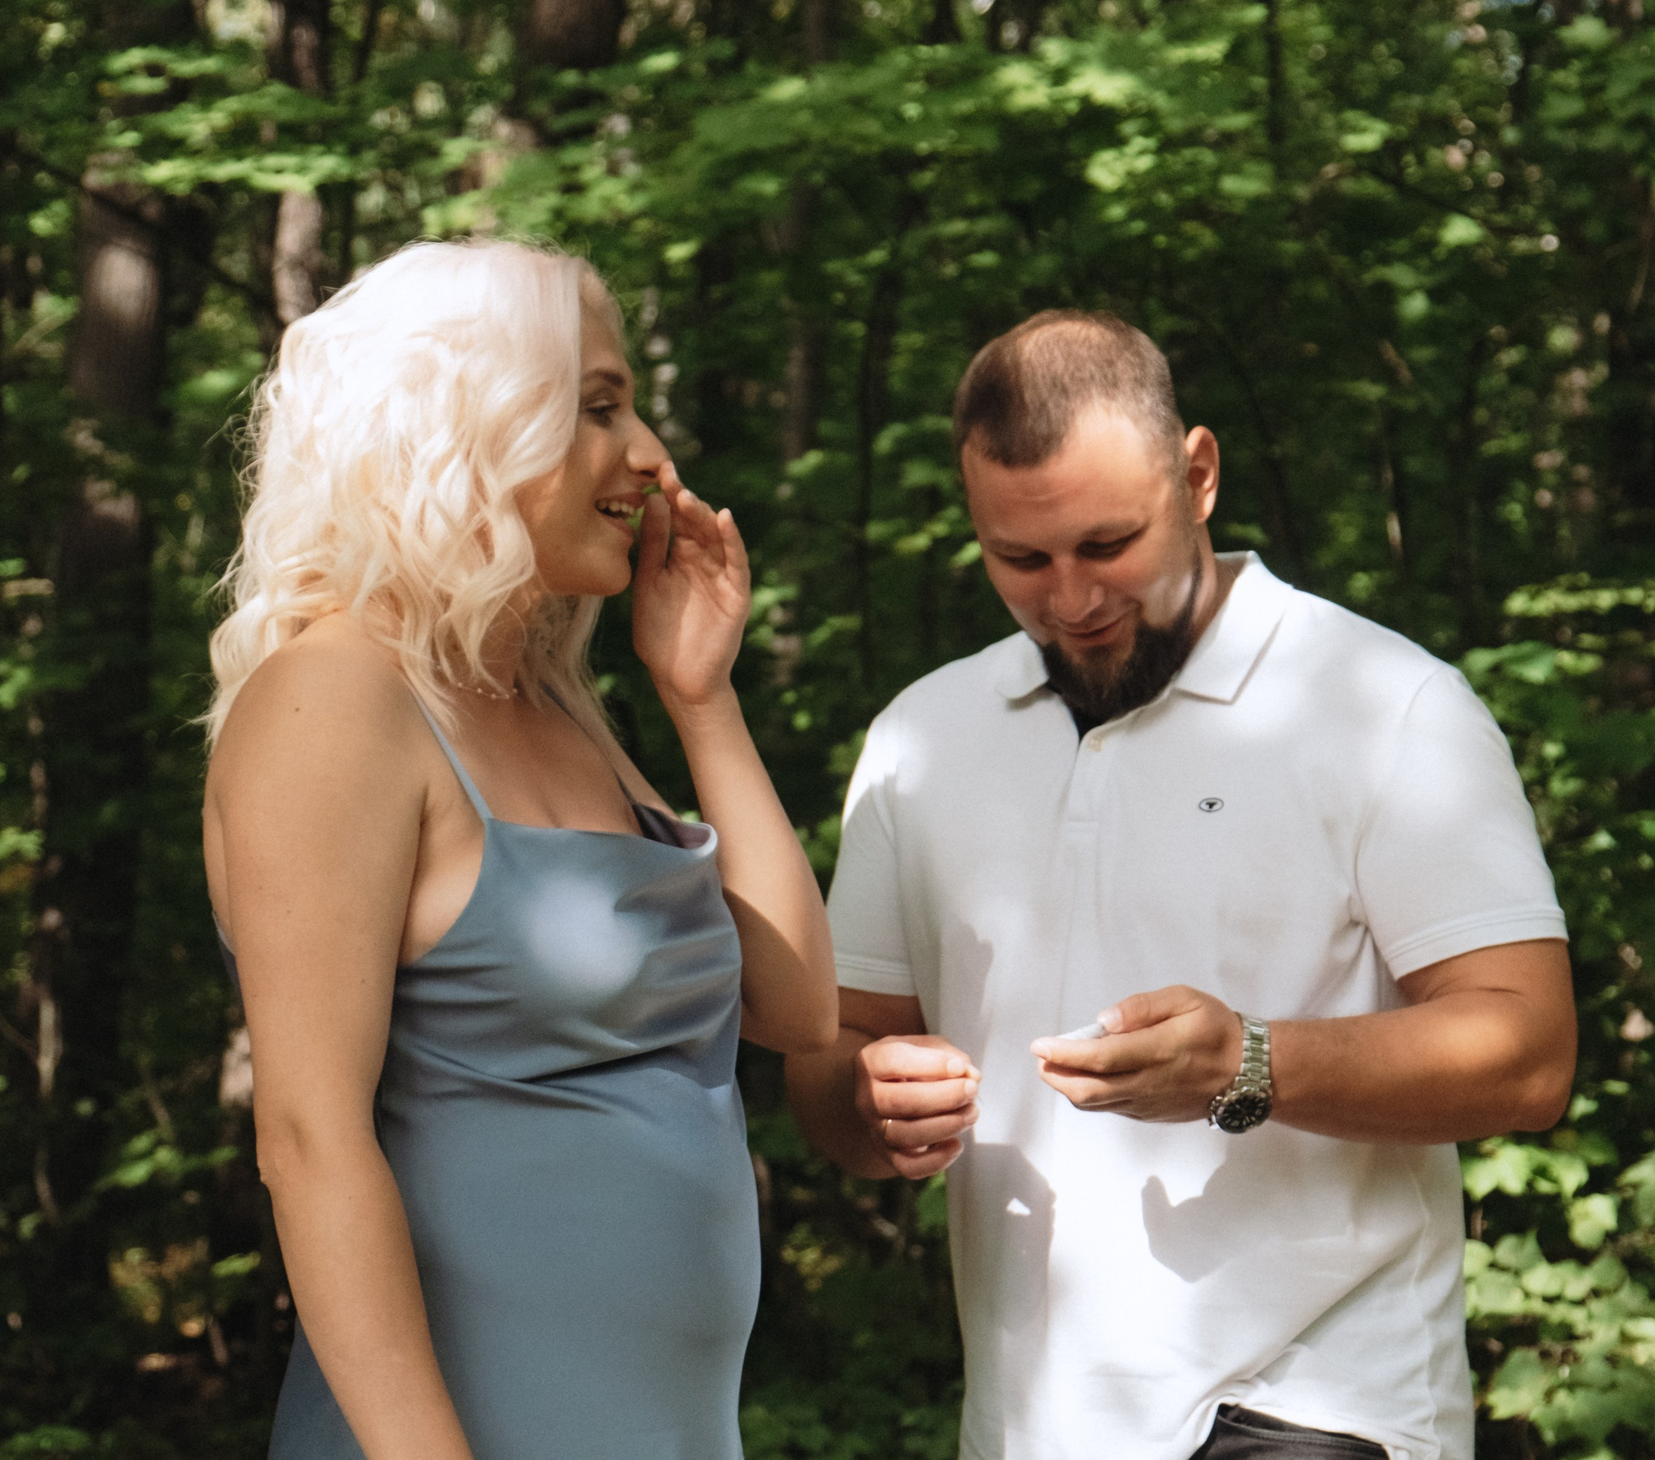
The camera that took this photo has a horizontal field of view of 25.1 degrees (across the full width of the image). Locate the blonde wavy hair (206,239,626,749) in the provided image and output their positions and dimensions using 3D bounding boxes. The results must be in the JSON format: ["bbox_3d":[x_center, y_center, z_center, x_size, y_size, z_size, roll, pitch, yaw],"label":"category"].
[{"bbox_3d":[-0.285,-0.165,2.590,0.275,0.345,0.250,0,0,12],"label":"blonde wavy hair"}]

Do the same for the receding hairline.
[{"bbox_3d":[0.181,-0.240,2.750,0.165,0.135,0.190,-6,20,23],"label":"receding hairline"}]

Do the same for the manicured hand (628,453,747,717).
[{"bbox_3d":[-0.097,-0.100,2.620,0.085,0.178,0.075,0,0,20],"label":"manicured hand"}]

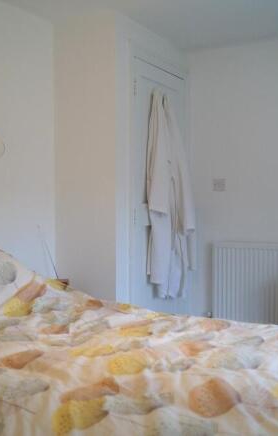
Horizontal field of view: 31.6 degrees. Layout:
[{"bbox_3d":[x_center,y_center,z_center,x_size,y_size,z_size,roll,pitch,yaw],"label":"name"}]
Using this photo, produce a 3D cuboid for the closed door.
[{"bbox_3d":[0.150,-0.030,3.400,0.050,1.980,0.690,0,0,33],"label":"closed door"}]

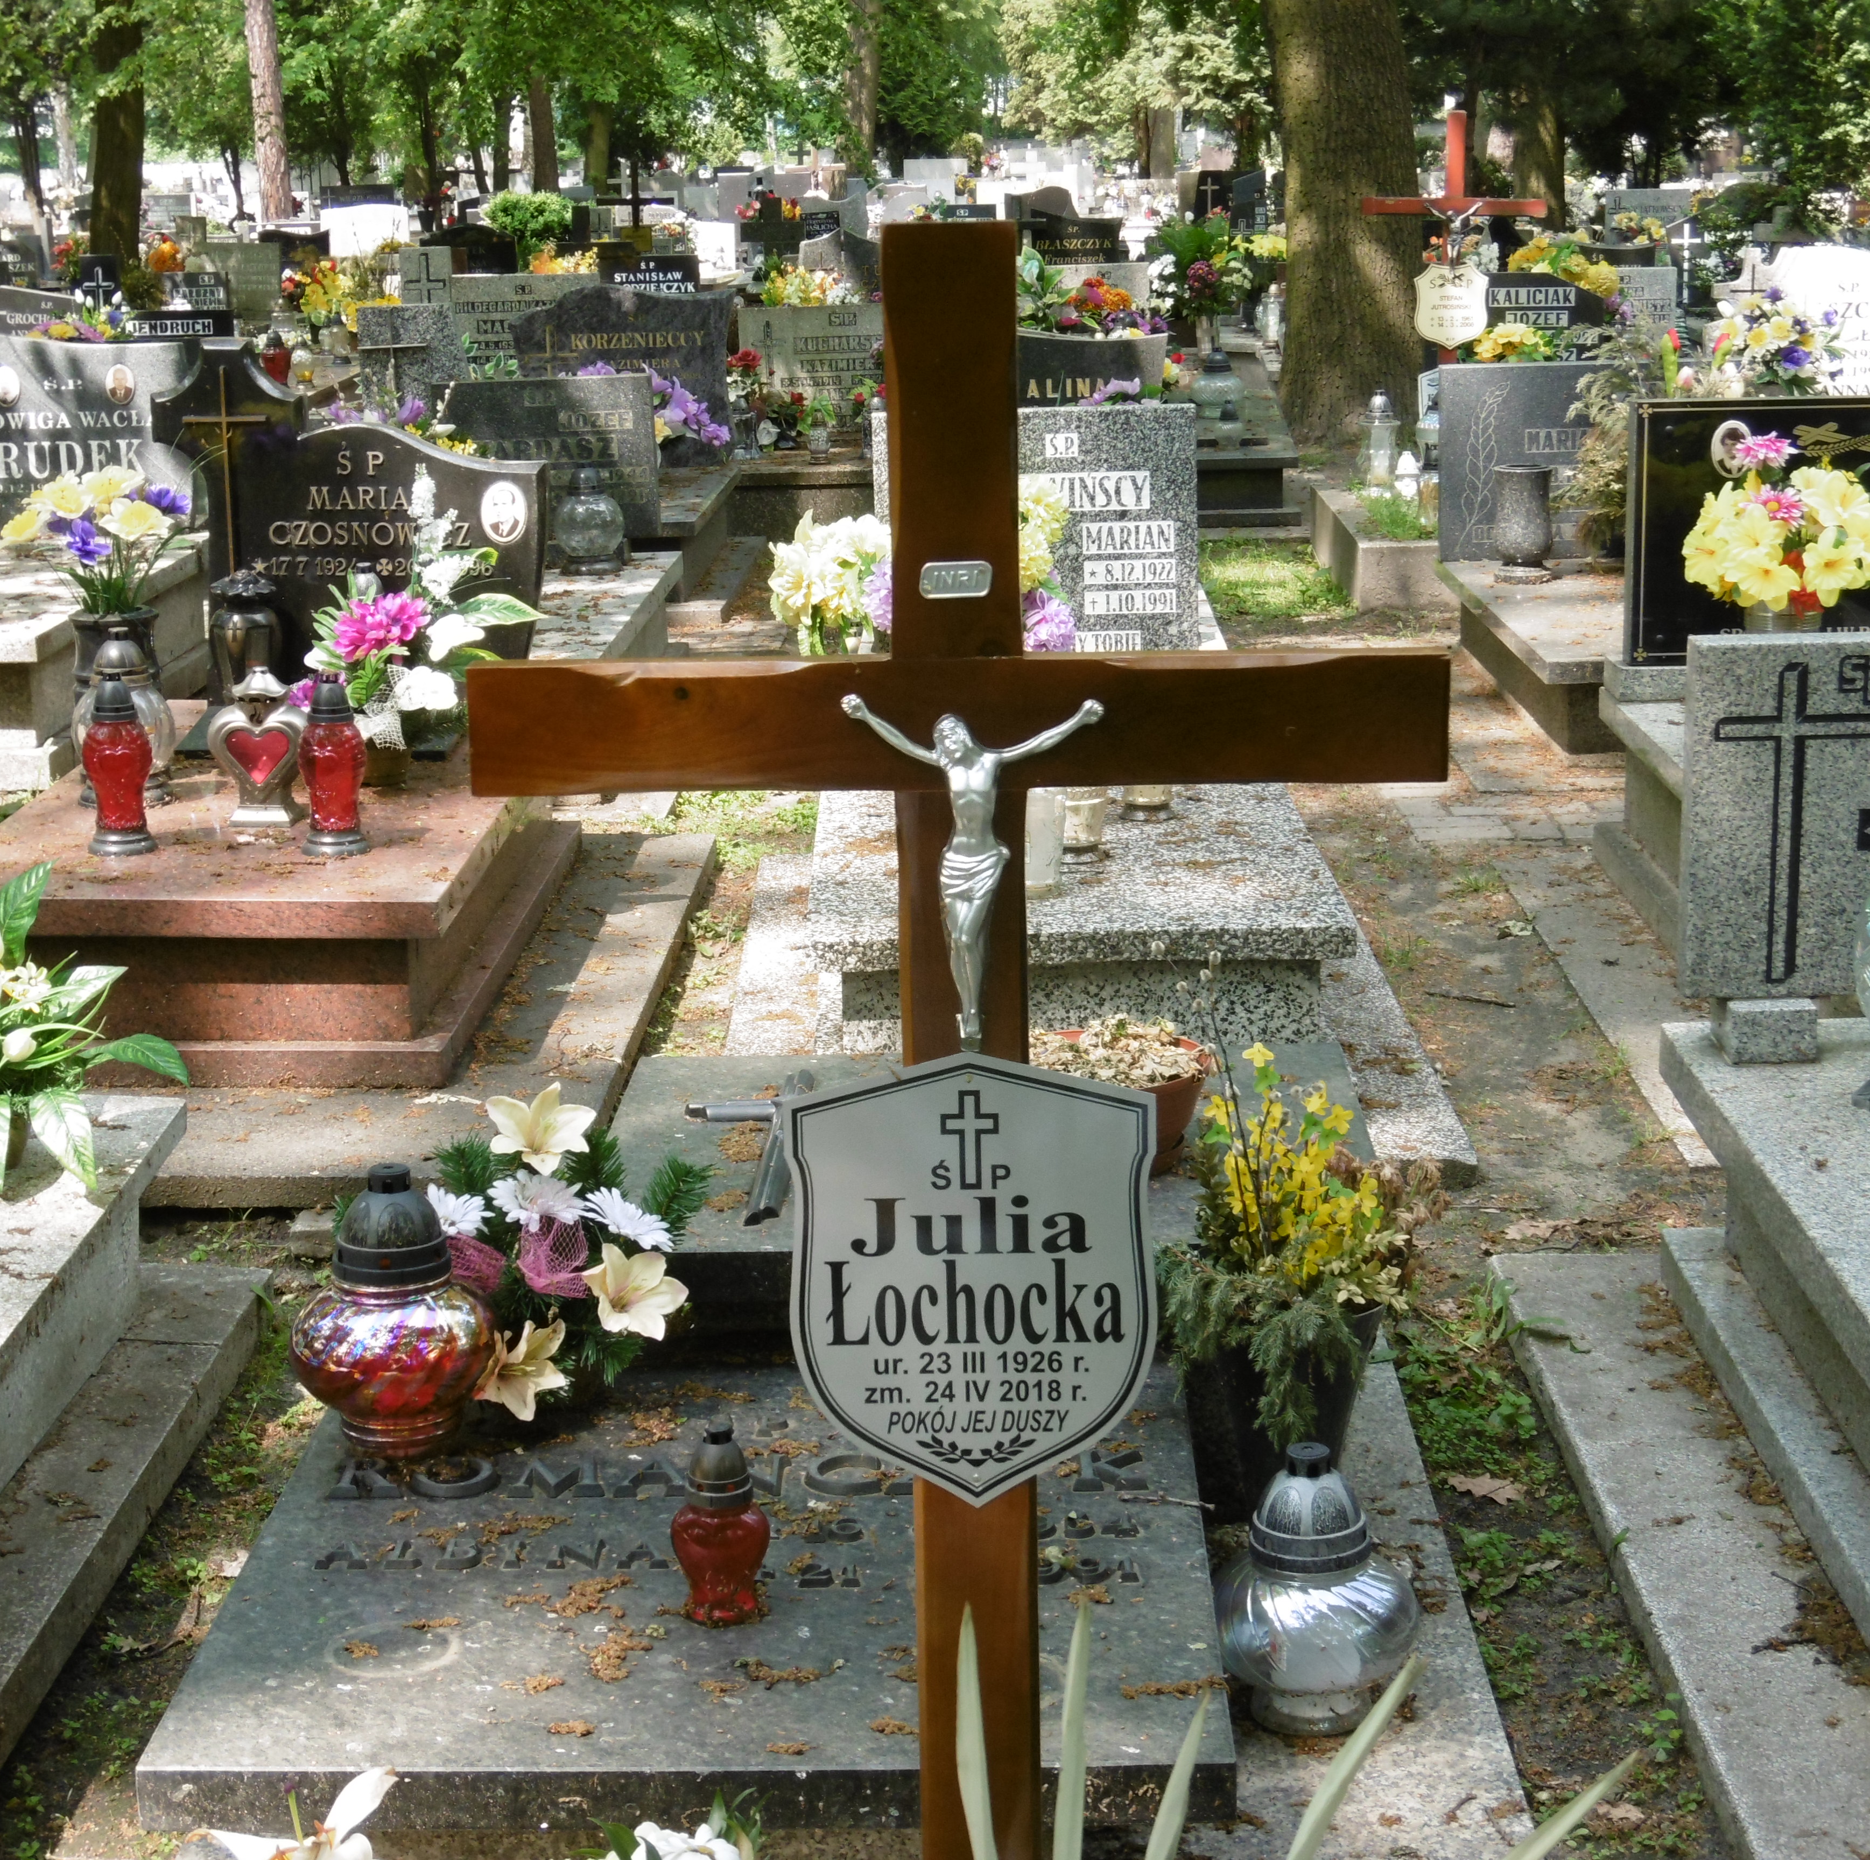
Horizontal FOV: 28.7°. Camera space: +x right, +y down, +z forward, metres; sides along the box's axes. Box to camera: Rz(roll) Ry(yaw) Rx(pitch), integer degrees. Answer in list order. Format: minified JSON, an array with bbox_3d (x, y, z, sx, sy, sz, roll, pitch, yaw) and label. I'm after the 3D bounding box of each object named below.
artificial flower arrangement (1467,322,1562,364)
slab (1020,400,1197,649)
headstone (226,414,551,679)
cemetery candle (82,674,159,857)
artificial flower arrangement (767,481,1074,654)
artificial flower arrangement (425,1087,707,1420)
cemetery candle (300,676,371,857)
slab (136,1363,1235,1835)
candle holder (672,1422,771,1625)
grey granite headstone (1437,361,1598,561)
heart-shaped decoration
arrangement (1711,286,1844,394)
[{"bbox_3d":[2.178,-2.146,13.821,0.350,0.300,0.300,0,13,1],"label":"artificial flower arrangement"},{"bbox_3d":[0.197,-0.691,7.084,0.637,0.660,0.090,-1,13,1],"label":"slab"},{"bbox_3d":[-1.057,-0.713,7.096,0.591,0.546,0.100,0,13,1],"label":"headstone"},{"bbox_3d":[-1.305,-0.270,5.853,0.115,0.282,0.115,0,13,1],"label":"cemetery candle"},{"bbox_3d":[-0.032,-0.574,6.763,0.560,0.526,0.360,-1,13,1],"label":"artificial flower arrangement"},{"bbox_3d":[-0.355,0.304,3.491,0.282,0.314,0.240,0,13,1],"label":"artificial flower arrangement"},{"bbox_3d":[-0.948,-0.264,5.798,0.114,0.282,0.114,-1,13,1],"label":"cemetery candle"},{"bbox_3d":[-0.176,0.554,3.198,0.826,0.049,0.916,0,13,1],"label":"slab"},{"bbox_3d":[-0.174,0.477,2.975,0.081,0.163,0.081,-1,13,1],"label":"candle holder"},{"bbox_3d":[1.955,-1.391,10.845,0.900,0.585,0.090,0,13,1],"label":"grey granite headstone"},{"bbox_3d":[-1.118,-0.294,6.068,0.116,0.104,0.050,0,13,1],"label":"heart-shaped decoration"},{"bbox_3d":[2.872,-1.939,12.430,0.457,0.498,0.380,-1,13,1],"label":"arrangement"}]

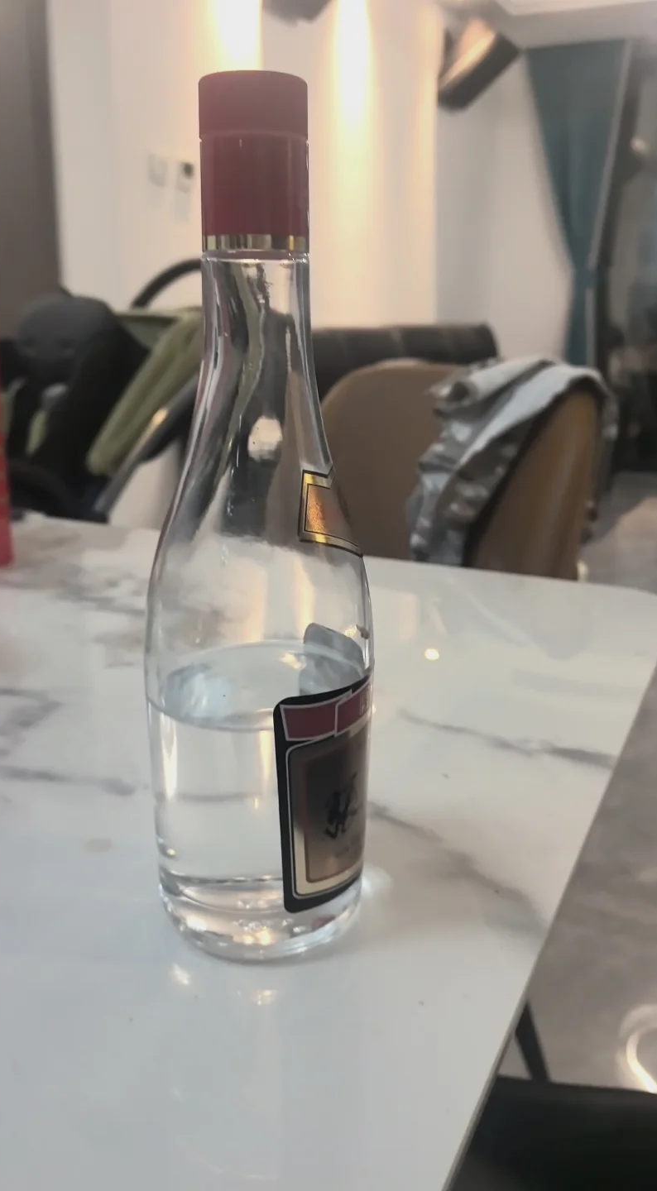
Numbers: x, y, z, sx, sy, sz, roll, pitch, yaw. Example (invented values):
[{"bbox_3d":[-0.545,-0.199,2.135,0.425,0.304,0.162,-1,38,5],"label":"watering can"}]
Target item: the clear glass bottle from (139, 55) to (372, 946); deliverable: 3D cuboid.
[{"bbox_3d":[-0.023,-0.016,0.298,0.075,0.265,0.075,4,18,10],"label":"clear glass bottle"}]

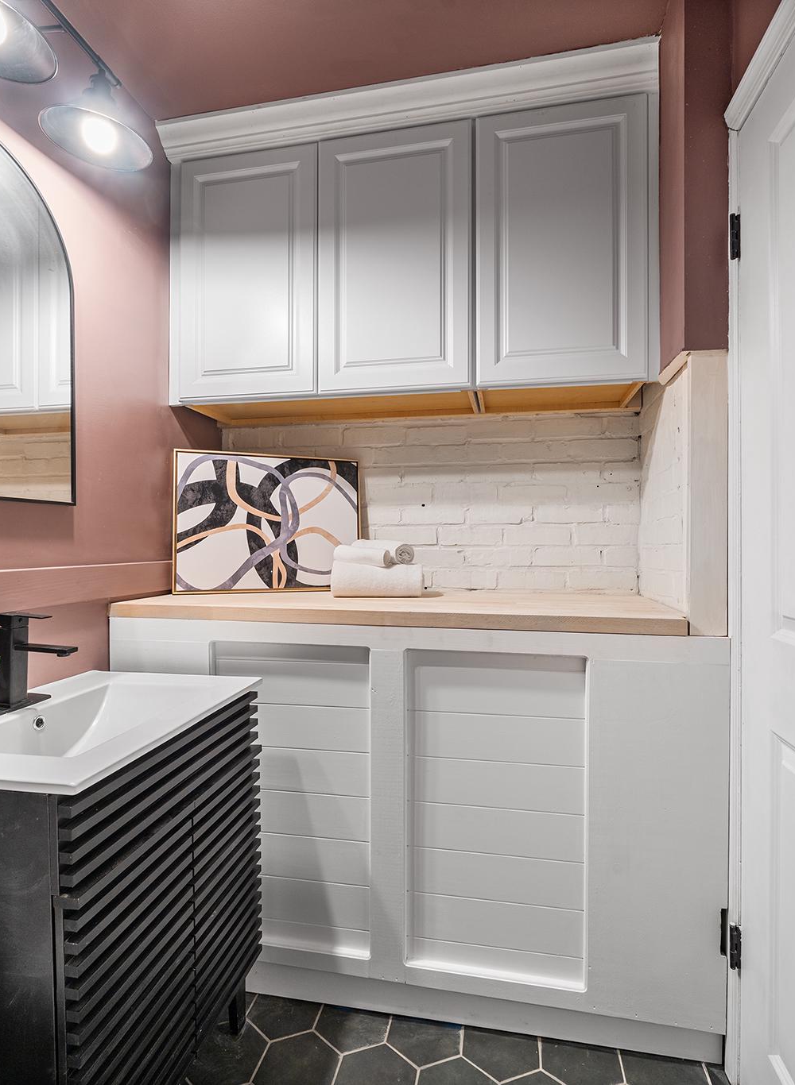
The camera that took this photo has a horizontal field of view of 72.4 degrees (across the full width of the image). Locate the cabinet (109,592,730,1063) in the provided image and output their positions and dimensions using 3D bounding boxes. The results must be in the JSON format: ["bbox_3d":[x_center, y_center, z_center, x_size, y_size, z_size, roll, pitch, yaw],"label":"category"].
[{"bbox_3d":[0.028,0.661,1.603,1.521,0.986,0.564,0,0,10],"label":"cabinet"}]

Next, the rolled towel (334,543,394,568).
[{"bbox_3d":[-0.106,0.042,1.700,0.175,0.070,0.060,0,0,30],"label":"rolled towel"}]

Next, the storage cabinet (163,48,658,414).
[{"bbox_3d":[0.008,-0.859,1.696,1.449,0.845,0.365,0,0,10],"label":"storage cabinet"}]

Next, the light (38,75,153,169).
[{"bbox_3d":[-0.640,-0.928,1.165,0.218,0.165,0.218,0,0,10],"label":"light"}]

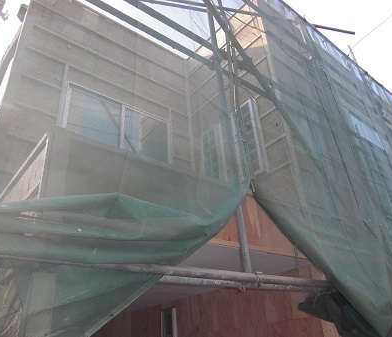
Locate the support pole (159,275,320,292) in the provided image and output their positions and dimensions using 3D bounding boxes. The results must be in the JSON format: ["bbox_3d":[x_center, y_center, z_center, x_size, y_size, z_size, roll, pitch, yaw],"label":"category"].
[{"bbox_3d":[0.346,0.721,2.250,1.330,0.050,0.050,15,-34,-32],"label":"support pole"}]

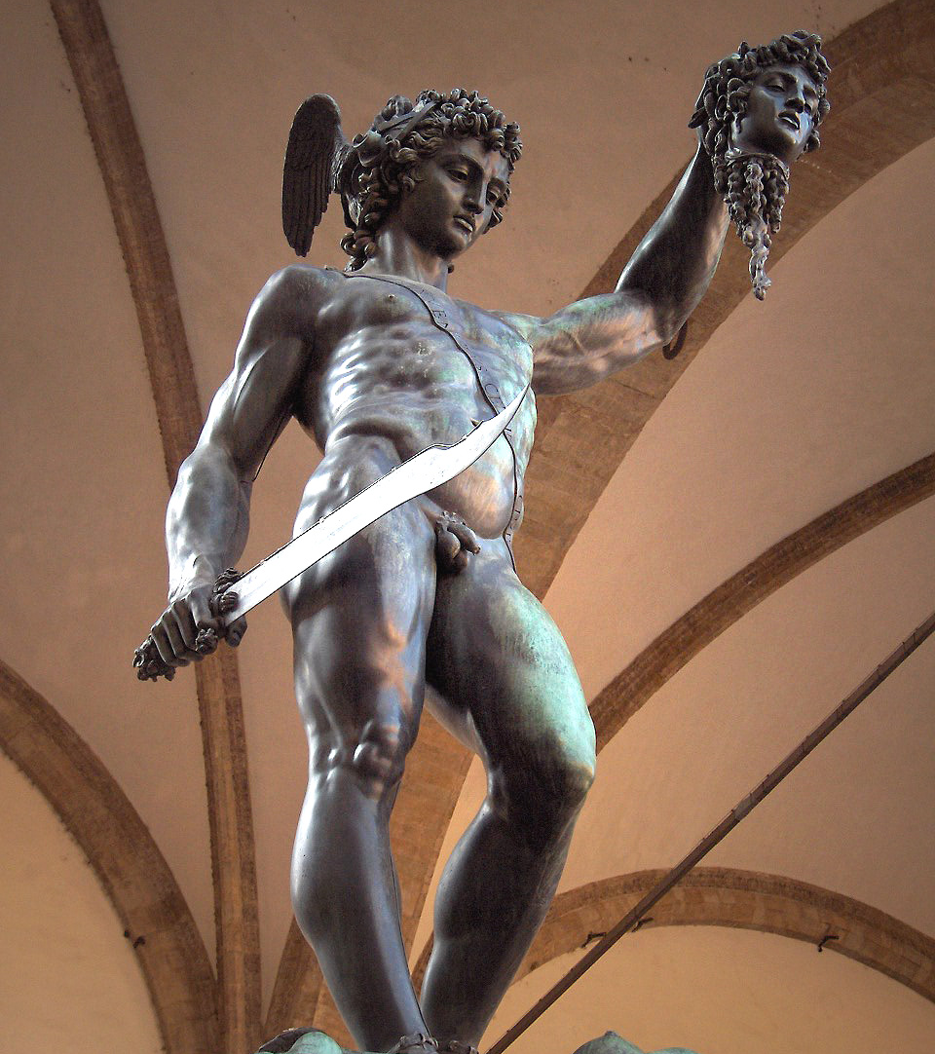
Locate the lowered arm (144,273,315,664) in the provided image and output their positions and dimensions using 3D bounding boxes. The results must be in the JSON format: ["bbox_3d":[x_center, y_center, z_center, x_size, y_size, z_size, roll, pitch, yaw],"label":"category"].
[{"bbox_3d":[-0.483,-0.124,5.220,0.300,1.050,0.340,17,-46,-12],"label":"lowered arm"}]

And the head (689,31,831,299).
[{"bbox_3d":[0.686,-0.854,5.950,0.300,0.660,0.340,24,-37,-25],"label":"head"}]

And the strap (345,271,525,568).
[{"bbox_3d":[-0.071,-0.239,5.450,0.400,0.820,0.300,14,-42,-15],"label":"strap"}]

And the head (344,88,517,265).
[{"bbox_3d":[-0.083,-0.813,5.900,0.340,0.410,0.400,30,-24,-36],"label":"head"}]

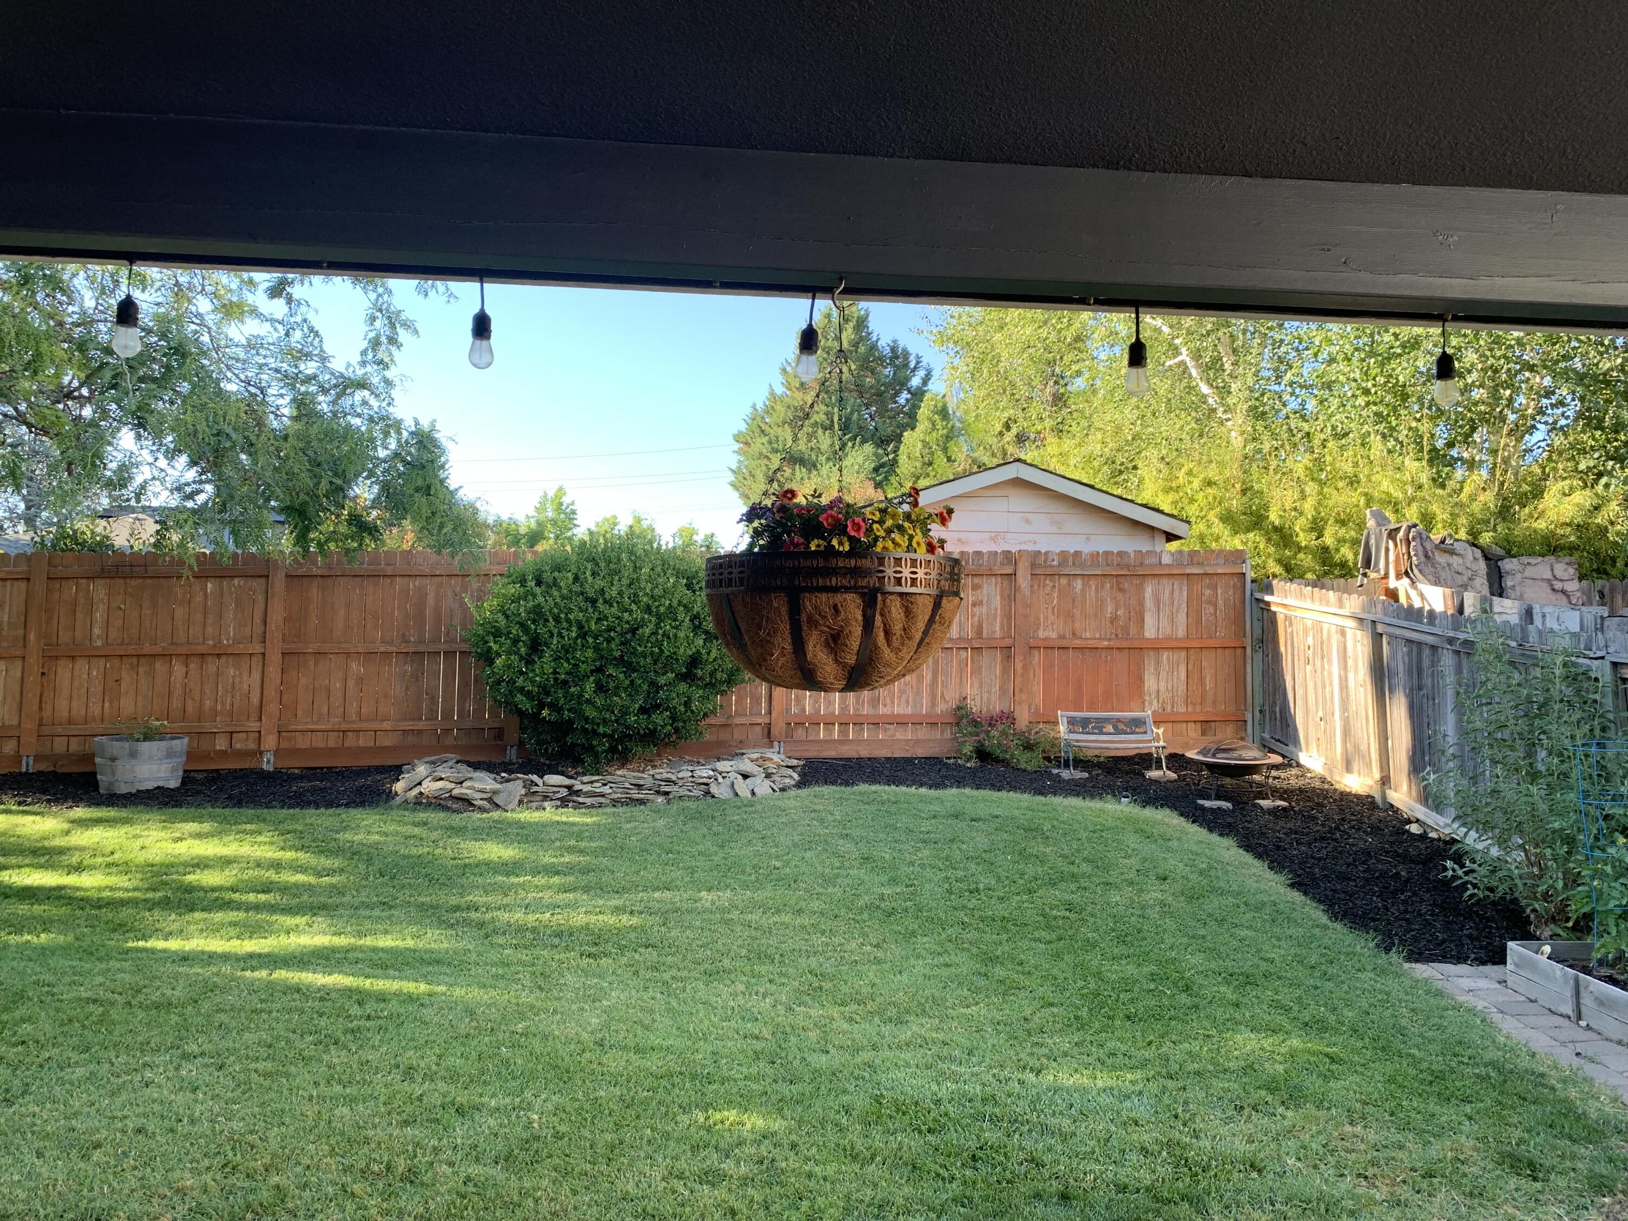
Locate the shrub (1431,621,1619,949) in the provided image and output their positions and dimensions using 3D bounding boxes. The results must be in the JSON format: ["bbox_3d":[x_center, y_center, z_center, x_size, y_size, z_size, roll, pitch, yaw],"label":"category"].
[{"bbox_3d":[3.544,0.822,6.100,0.930,1.580,0.920,1,-2,-5],"label":"shrub"}]

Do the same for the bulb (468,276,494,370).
[{"bbox_3d":[-0.610,-0.527,2.240,0.045,0.174,0.045,1,-2,-5],"label":"bulb"}]

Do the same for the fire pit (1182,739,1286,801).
[{"bbox_3d":[3.317,1.250,9.650,0.750,0.460,0.750,1,-2,-5],"label":"fire pit"}]

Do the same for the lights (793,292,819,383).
[{"bbox_3d":[-0.014,-0.512,2.290,0.046,0.172,0.046,1,-2,-5],"label":"lights"}]

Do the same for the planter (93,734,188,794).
[{"bbox_3d":[-5.475,1.263,9.950,0.680,0.430,0.680,1,-2,-5],"label":"planter"}]

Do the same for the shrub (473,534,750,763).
[{"bbox_3d":[-1.769,0.341,10.400,2.300,2.020,2.050,1,-2,-5],"label":"shrub"}]

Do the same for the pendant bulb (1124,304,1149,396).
[{"bbox_3d":[0.619,-0.496,2.340,0.045,0.178,0.045,1,-2,-5],"label":"pendant bulb"}]

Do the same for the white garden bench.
[{"bbox_3d":[2.543,1.130,10.450,0.830,0.510,0.360,1,-2,-2],"label":"white garden bench"}]

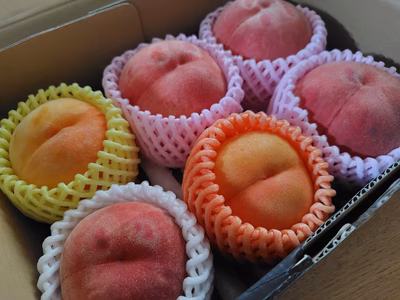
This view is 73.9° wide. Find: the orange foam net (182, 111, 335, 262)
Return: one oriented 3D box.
[{"bbox_3d":[0.035,0.028,0.191,0.101,0.067,0.101,7,61,-10],"label":"orange foam net"}]

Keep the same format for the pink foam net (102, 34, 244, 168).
[{"bbox_3d":[-0.020,-0.034,0.228,0.112,0.071,0.112,1,56,-1],"label":"pink foam net"}]

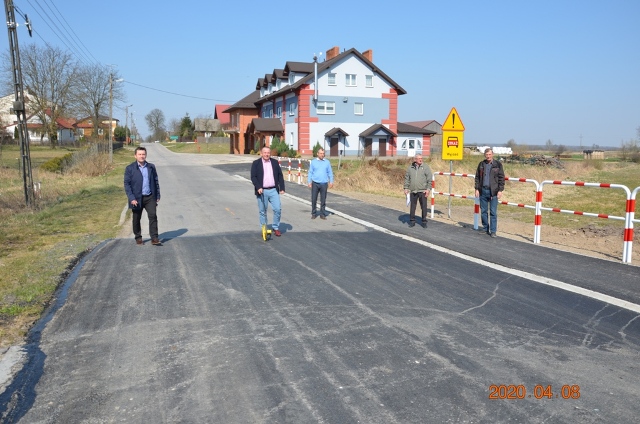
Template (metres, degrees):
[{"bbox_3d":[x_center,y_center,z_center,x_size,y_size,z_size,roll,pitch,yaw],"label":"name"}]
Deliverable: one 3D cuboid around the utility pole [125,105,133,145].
[{"bbox_3d":[-40.611,-18.293,101.317,1.400,8.500,0.300,-2,8,-18],"label":"utility pole"}]

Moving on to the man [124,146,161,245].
[{"bbox_3d":[-3.215,-0.283,8.691,0.640,1.770,0.460,-3,8,-21],"label":"man"}]

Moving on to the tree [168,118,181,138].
[{"bbox_3d":[-46.956,-26.775,154.583,4.000,7.000,4.000,0,8,0],"label":"tree"}]

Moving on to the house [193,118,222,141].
[{"bbox_3d":[-29.710,-20.945,124.631,7.200,6.300,6.800,-2,9,-19],"label":"house"}]

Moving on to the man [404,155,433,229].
[{"bbox_3d":[2.234,-0.468,10.862,0.640,1.670,0.420,2,8,12],"label":"man"}]

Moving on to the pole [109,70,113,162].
[{"bbox_3d":[-20.496,-9.140,46.930,0.320,8.600,0.300,-2,8,-18],"label":"pole"}]

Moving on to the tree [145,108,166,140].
[{"bbox_3d":[-72.938,-38.601,215.000,9.500,15.500,9.500,-2,9,-19],"label":"tree"}]

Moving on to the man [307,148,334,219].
[{"bbox_3d":[0.013,-0.714,12.000,0.540,1.750,0.340,0,8,-6],"label":"man"}]

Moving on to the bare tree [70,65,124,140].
[{"bbox_3d":[-36.311,-17.721,78.171,8.400,12.300,8.200,0,8,0],"label":"bare tree"}]

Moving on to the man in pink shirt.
[{"bbox_3d":[-1.037,-0.398,9.515,0.660,1.770,0.460,-1,8,-8],"label":"man in pink shirt"}]

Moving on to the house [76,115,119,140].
[{"bbox_3d":[-46.816,-17.256,100.743,8.600,6.400,9.500,-2,9,-19],"label":"house"}]

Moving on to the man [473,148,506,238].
[{"bbox_3d":[3.475,-0.410,9.820,0.560,1.760,0.380,5,9,25],"label":"man"}]

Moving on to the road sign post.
[{"bbox_3d":[3.369,-1.219,12.160,0.710,2.800,0.100,-2,8,-18],"label":"road sign post"}]

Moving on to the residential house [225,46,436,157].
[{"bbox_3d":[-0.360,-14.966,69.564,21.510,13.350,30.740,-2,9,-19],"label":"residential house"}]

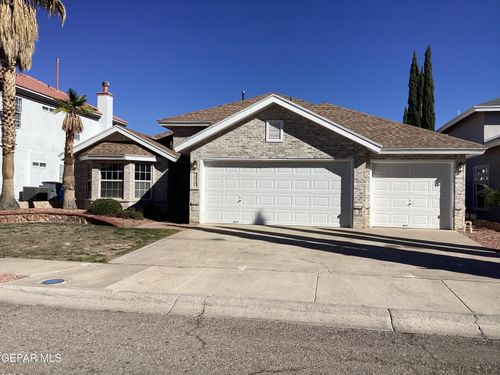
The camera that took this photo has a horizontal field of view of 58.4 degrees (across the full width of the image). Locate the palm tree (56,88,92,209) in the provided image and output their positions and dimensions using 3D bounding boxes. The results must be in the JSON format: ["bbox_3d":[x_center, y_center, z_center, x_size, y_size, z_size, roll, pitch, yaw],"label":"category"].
[{"bbox_3d":[-7.153,-1.569,18.200,1.450,4.900,1.450,1,0,11],"label":"palm tree"}]

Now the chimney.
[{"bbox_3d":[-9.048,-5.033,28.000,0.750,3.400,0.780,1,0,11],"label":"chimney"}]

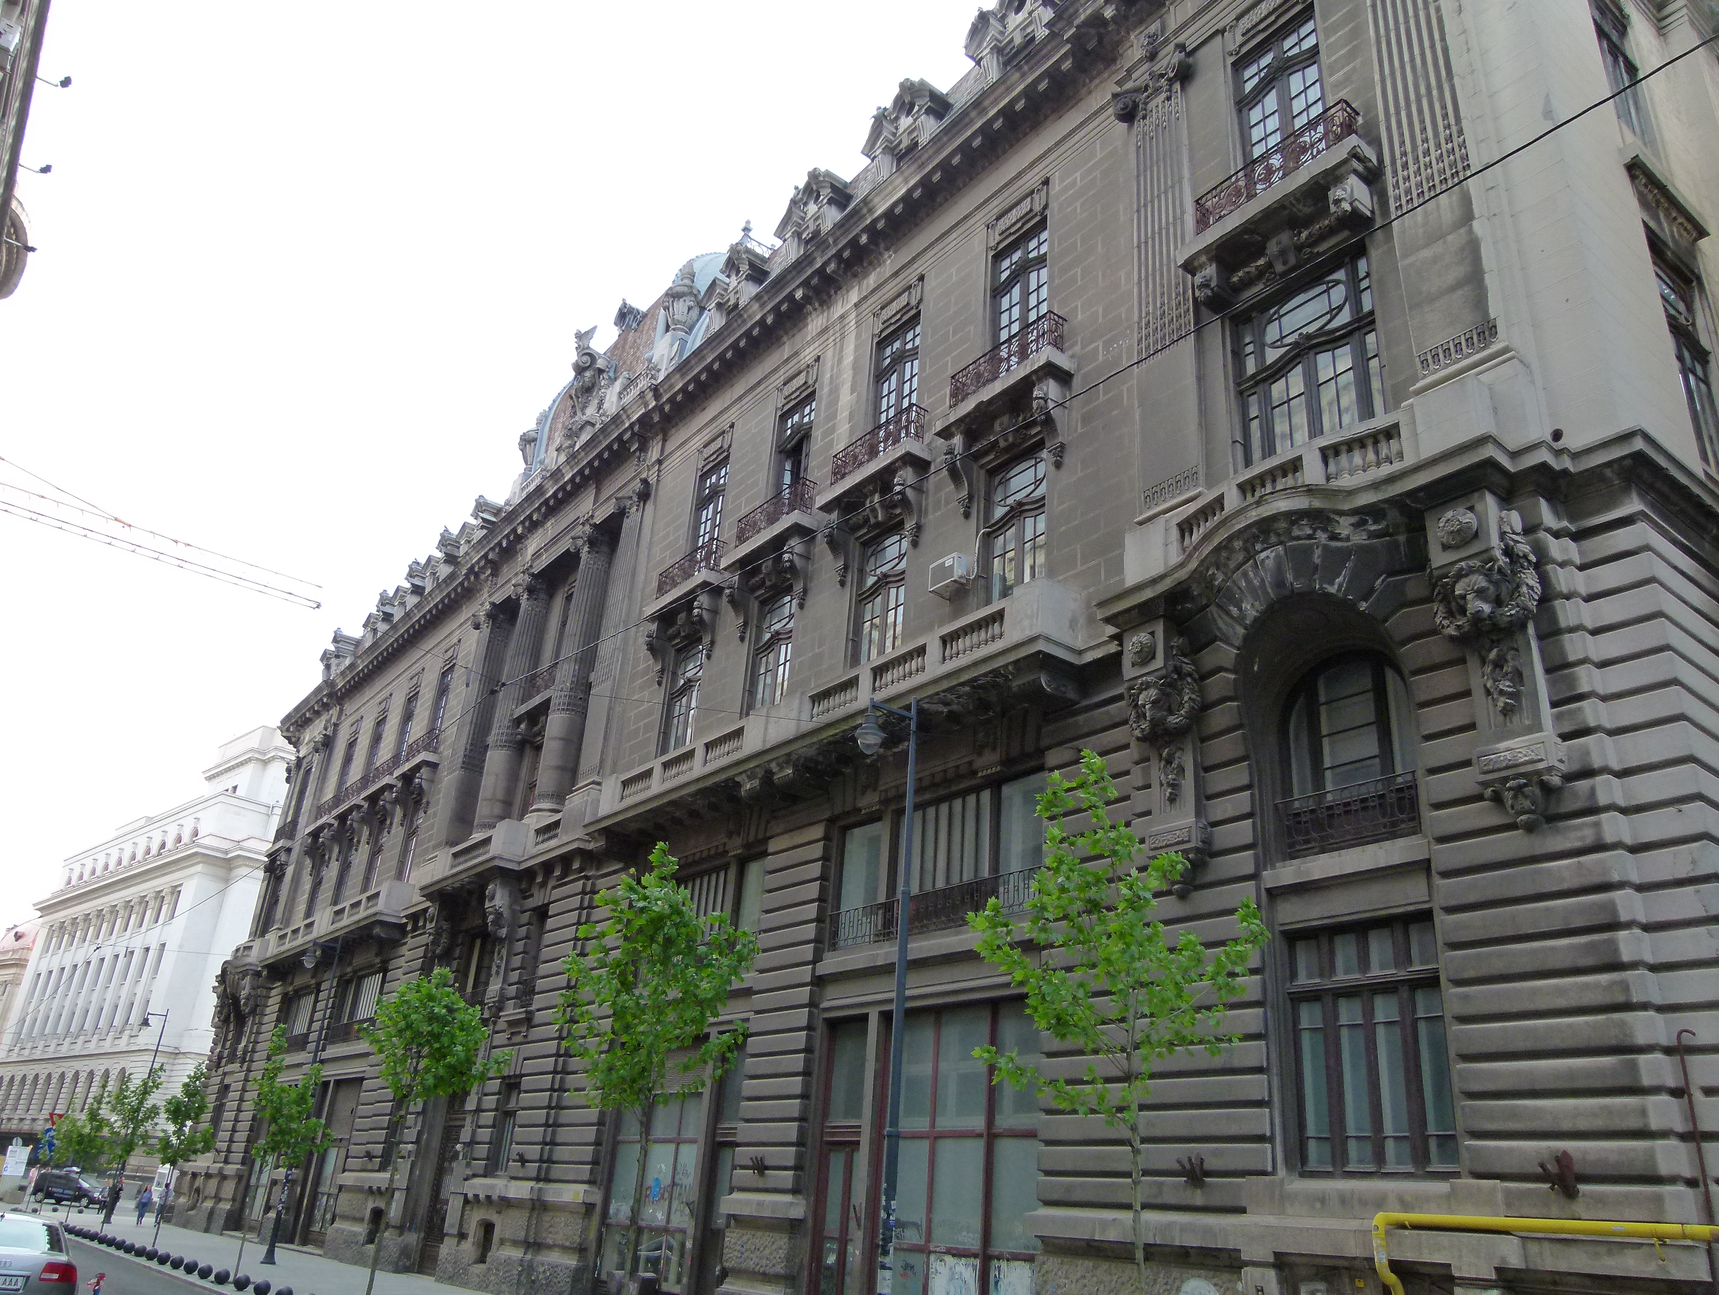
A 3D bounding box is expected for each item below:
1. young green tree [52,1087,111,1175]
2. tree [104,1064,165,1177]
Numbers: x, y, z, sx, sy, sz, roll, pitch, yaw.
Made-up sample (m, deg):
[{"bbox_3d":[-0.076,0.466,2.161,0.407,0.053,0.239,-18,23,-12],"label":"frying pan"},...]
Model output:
[{"bbox_3d":[-32.109,20.991,51.866,2.400,5.300,2.400,22,-30,-32],"label":"young green tree"},{"bbox_3d":[-27.357,18.707,46.560,2.147,5.796,2.147,21,-30,-32],"label":"tree"}]

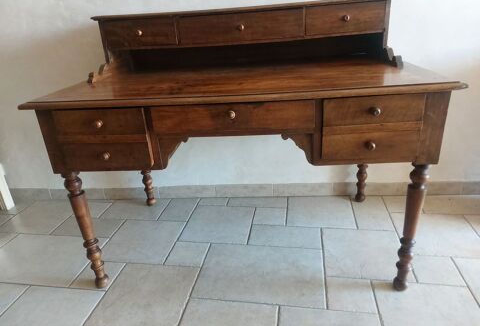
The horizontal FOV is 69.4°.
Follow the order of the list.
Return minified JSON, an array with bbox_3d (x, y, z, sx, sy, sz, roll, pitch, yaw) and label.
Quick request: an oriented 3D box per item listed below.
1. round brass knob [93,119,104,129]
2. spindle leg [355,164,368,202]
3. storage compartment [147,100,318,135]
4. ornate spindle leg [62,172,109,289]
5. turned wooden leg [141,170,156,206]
[{"bbox_3d":[-0.427,-0.119,1.054,0.024,0.024,0.028,-2,23,6],"label":"round brass knob"},{"bbox_3d":[0.625,-0.029,1.758,0.062,0.521,0.062,-2,23,6],"label":"spindle leg"},{"bbox_3d":[-0.005,-0.224,1.243,0.485,0.088,0.500,-2,23,6],"label":"storage compartment"},{"bbox_3d":[-0.566,0.256,1.288,0.064,0.521,0.064,-2,23,6],"label":"ornate spindle leg"},{"bbox_3d":[-0.516,0.002,1.868,0.062,0.521,0.062,-2,23,6],"label":"turned wooden leg"}]

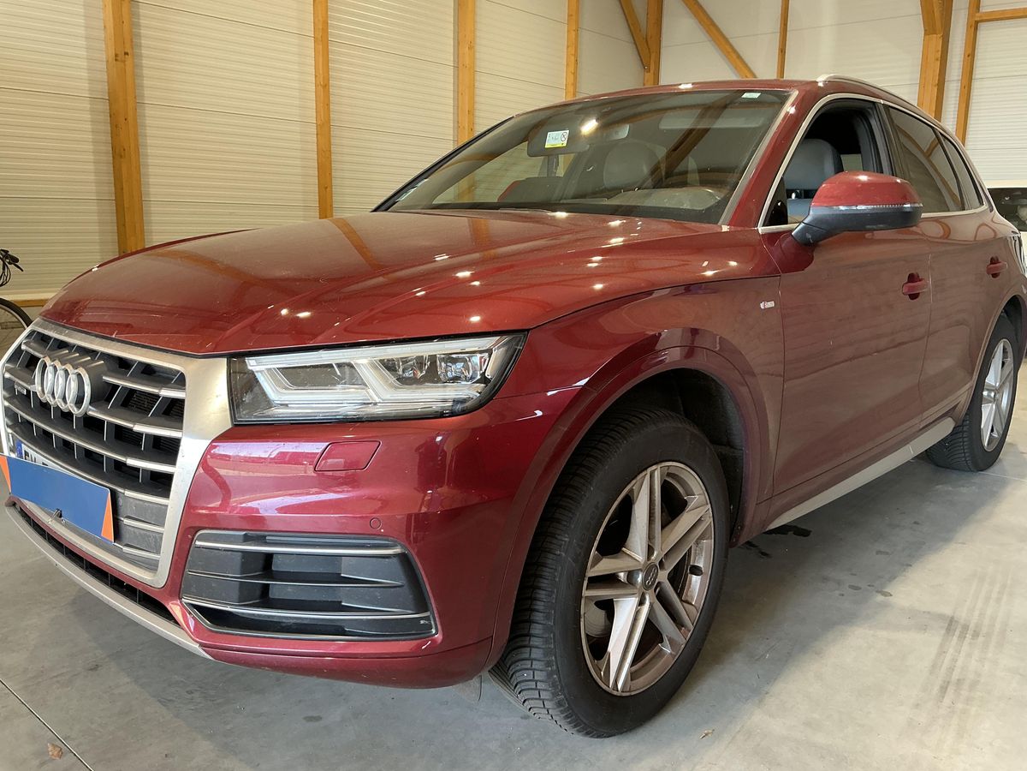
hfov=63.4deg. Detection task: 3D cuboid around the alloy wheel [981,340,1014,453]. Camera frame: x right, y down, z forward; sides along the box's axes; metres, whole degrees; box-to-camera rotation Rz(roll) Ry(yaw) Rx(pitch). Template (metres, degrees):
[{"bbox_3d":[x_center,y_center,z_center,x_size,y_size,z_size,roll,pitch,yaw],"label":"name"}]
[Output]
[{"bbox_3d":[2.193,0.037,3.919,0.190,0.523,0.523,10,15,43],"label":"alloy wheel"}]

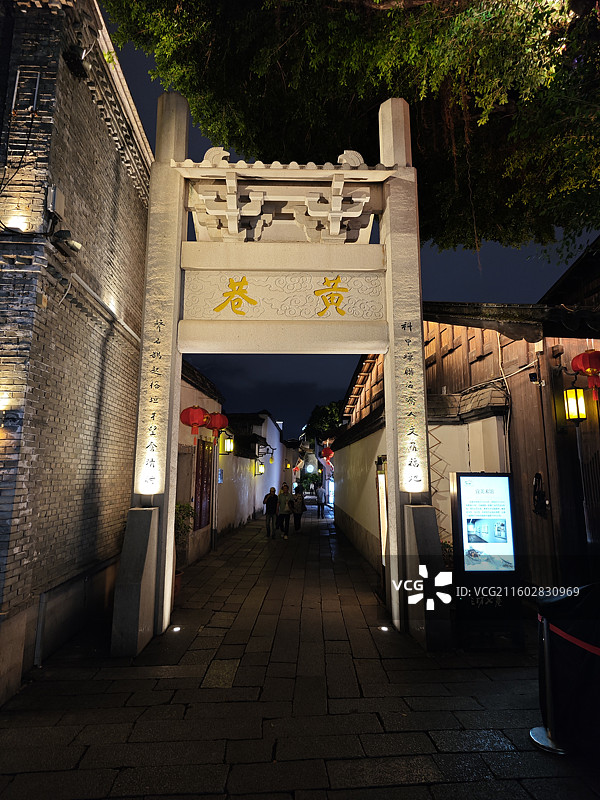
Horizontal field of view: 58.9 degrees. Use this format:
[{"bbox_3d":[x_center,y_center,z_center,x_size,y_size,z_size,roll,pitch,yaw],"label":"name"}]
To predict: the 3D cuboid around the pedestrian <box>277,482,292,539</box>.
[{"bbox_3d":[-0.484,3.597,17.136,0.520,1.720,0.380,0,-9,0],"label":"pedestrian"}]

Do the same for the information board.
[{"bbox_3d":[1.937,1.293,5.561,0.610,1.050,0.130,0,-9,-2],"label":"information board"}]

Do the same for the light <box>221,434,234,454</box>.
[{"bbox_3d":[-2.248,1.382,16.422,0.458,0.633,0.280,0,-9,0],"label":"light"}]

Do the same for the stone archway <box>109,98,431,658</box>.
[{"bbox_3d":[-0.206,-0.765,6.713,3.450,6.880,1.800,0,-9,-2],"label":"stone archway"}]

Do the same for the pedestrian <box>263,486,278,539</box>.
[{"bbox_3d":[-0.983,3.669,17.410,0.540,1.670,0.360,0,-9,0],"label":"pedestrian"}]

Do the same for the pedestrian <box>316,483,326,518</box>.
[{"bbox_3d":[1.095,5.253,27.168,0.500,1.730,0.360,0,-9,0],"label":"pedestrian"}]

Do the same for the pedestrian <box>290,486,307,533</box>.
[{"bbox_3d":[-0.075,4.080,19.811,0.520,1.640,0.360,0,-9,0],"label":"pedestrian"}]

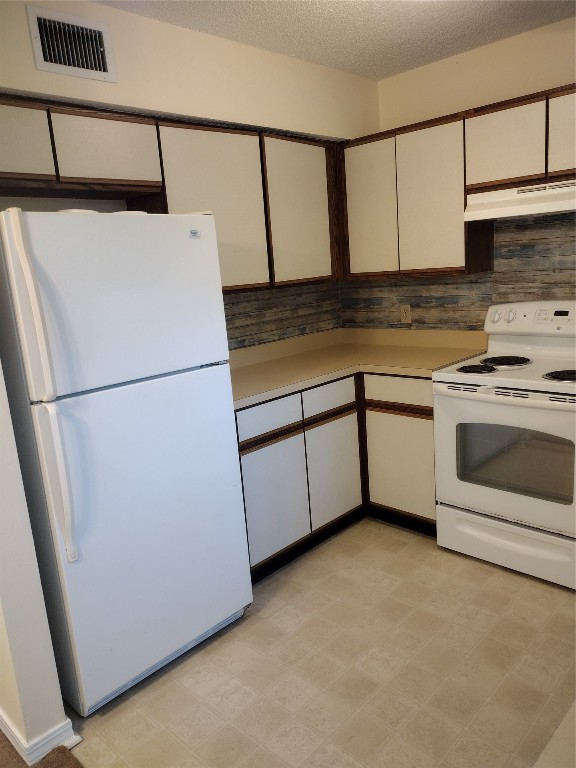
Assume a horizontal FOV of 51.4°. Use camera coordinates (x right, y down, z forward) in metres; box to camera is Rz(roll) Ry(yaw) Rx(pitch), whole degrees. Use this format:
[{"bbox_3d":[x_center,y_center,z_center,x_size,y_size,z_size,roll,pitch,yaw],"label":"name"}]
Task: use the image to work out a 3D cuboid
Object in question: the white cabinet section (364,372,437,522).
[{"bbox_3d":[0.752,0.272,3.268,0.411,0.722,0.500,7,16,44],"label":"white cabinet section"}]

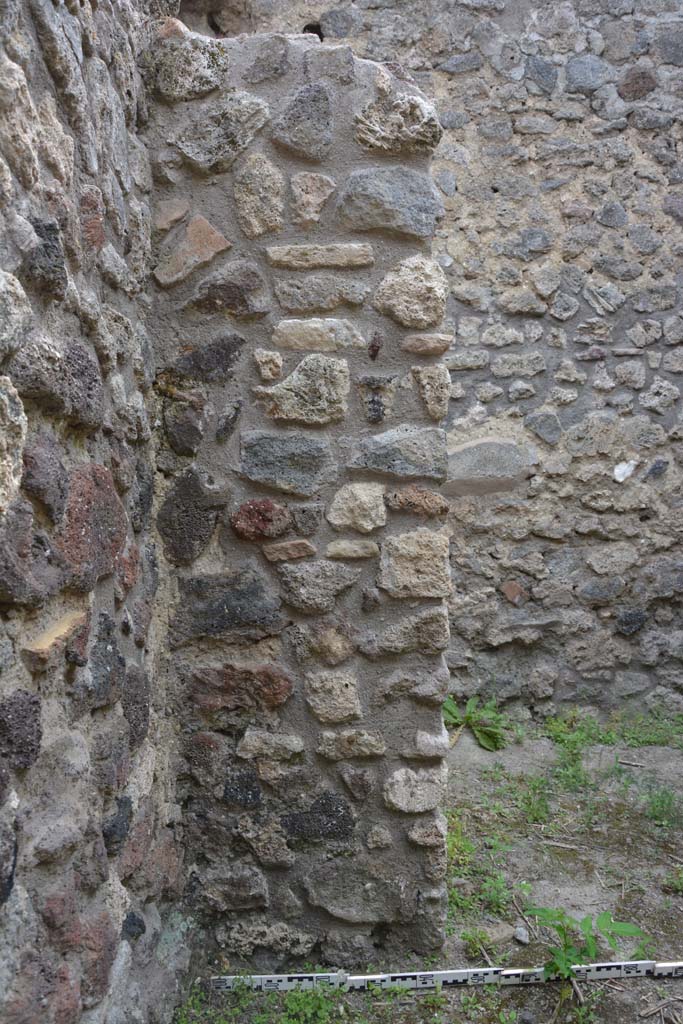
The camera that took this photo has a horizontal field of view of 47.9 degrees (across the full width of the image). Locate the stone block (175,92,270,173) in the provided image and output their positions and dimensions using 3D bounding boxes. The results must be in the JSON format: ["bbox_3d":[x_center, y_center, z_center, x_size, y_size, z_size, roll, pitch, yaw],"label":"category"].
[{"bbox_3d":[-0.223,-0.711,1.458,0.179,0.145,0.110,0,4,0],"label":"stone block"}]

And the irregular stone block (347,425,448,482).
[{"bbox_3d":[0.107,-0.118,1.551,0.195,0.111,0.110,-1,5,-2],"label":"irregular stone block"}]

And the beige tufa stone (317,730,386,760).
[{"bbox_3d":[0.020,0.459,1.531,0.138,0.061,0.080,0,4,0],"label":"beige tufa stone"}]

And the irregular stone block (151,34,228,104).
[{"bbox_3d":[-0.279,-0.826,1.449,0.145,0.121,0.110,0,4,0],"label":"irregular stone block"}]

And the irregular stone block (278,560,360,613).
[{"bbox_3d":[-0.043,0.144,1.512,0.160,0.102,0.090,0,4,0],"label":"irregular stone block"}]

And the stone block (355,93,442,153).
[{"bbox_3d":[0.106,-0.729,1.456,0.164,0.108,0.110,0,4,0],"label":"stone block"}]

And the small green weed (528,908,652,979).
[{"bbox_3d":[0.488,0.856,1.523,0.225,0.120,0.160,0,4,0],"label":"small green weed"}]

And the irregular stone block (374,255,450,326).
[{"bbox_3d":[0.131,-0.420,1.480,0.144,0.138,0.110,0,4,0],"label":"irregular stone block"}]

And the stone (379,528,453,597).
[{"bbox_3d":[0.141,0.097,1.568,0.139,0.135,0.110,-1,5,-2],"label":"stone"}]

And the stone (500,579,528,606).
[{"bbox_3d":[0.662,0.306,2.968,0.105,0.101,0.080,-1,5,-2],"label":"stone"}]

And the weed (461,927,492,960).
[{"bbox_3d":[0.282,0.902,1.605,0.065,0.050,0.060,-1,5,-2],"label":"weed"}]

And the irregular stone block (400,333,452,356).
[{"bbox_3d":[0.161,-0.319,1.465,0.098,0.041,0.065,0,4,0],"label":"irregular stone block"}]

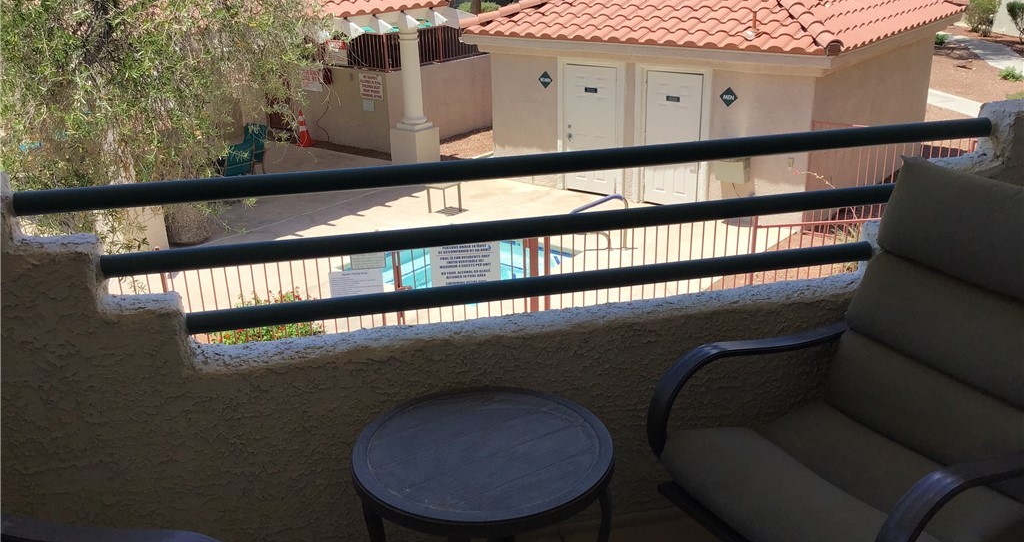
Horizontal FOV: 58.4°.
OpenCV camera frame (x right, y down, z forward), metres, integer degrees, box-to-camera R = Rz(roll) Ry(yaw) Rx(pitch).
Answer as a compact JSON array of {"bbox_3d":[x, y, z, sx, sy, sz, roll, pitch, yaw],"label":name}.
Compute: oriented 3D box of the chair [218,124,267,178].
[{"bbox_3d":[-4.612,-1.954,15.748,0.680,0.950,0.800,-12,23,-25],"label":"chair"}]

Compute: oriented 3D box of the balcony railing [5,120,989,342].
[{"bbox_3d":[0.092,-0.105,2.143,2.280,0.355,0.050,-6,21,-10],"label":"balcony railing"}]

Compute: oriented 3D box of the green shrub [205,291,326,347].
[{"bbox_3d":[-2.565,0.579,9.568,1.200,0.580,0.800,-6,21,-10],"label":"green shrub"}]

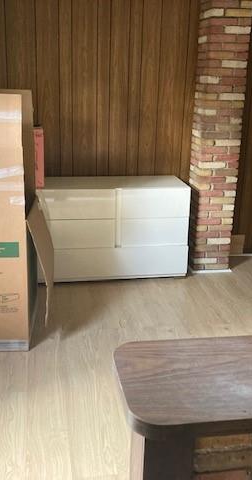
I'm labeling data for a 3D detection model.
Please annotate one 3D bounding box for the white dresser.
[{"bbox_3d":[-0.137,-0.113,4.224,1.190,0.725,0.490,-1,17,-9],"label":"white dresser"}]

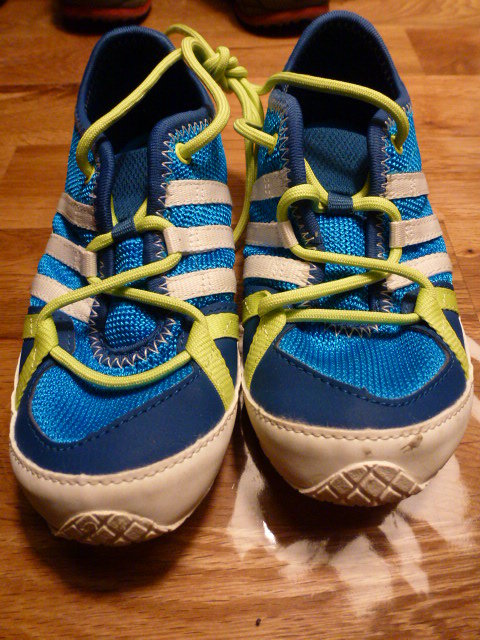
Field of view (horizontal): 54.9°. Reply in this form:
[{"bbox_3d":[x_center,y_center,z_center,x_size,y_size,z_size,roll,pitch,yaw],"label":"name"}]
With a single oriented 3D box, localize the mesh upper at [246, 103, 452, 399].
[{"bbox_3d":[0.043,-0.036,0.187,0.077,0.046,0.142,1,56,2],"label":"mesh upper"}]

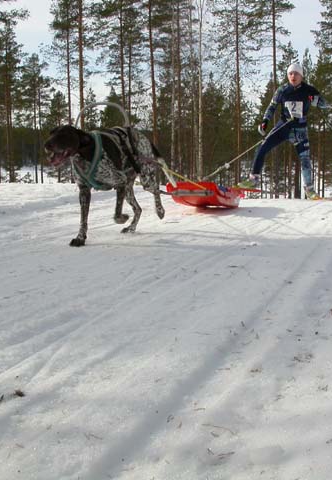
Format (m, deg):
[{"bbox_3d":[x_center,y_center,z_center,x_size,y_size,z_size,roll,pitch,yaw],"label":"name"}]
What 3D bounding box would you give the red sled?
[{"bbox_3d":[0.340,-0.381,5.750,0.420,0.220,1.000,2,7,20],"label":"red sled"}]

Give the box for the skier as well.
[{"bbox_3d":[1.355,-1.251,8.100,0.920,1.560,0.650,2,7,14],"label":"skier"}]

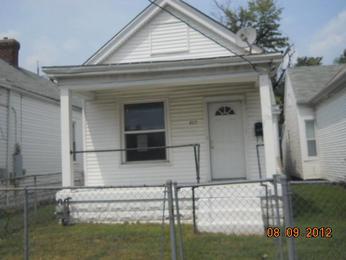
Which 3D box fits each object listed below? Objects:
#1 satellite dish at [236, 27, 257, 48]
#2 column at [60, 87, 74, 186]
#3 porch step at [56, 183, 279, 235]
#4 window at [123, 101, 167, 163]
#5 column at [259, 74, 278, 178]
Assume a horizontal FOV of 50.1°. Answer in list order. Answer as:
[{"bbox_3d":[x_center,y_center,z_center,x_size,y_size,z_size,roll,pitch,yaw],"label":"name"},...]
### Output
[{"bbox_3d":[1.715,-2.149,8.600,0.510,0.510,0.300,-7,-6,39],"label":"satellite dish"},{"bbox_3d":[-2.554,0.240,8.980,0.200,2.420,0.200,-4,-5,9],"label":"column"},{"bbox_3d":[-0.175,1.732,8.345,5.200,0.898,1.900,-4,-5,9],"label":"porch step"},{"bbox_3d":[-0.758,0.041,9.975,1.110,1.570,0.100,-4,-5,9],"label":"window"},{"bbox_3d":[2.106,-0.037,8.248,0.200,2.400,0.200,-4,-5,9],"label":"column"}]

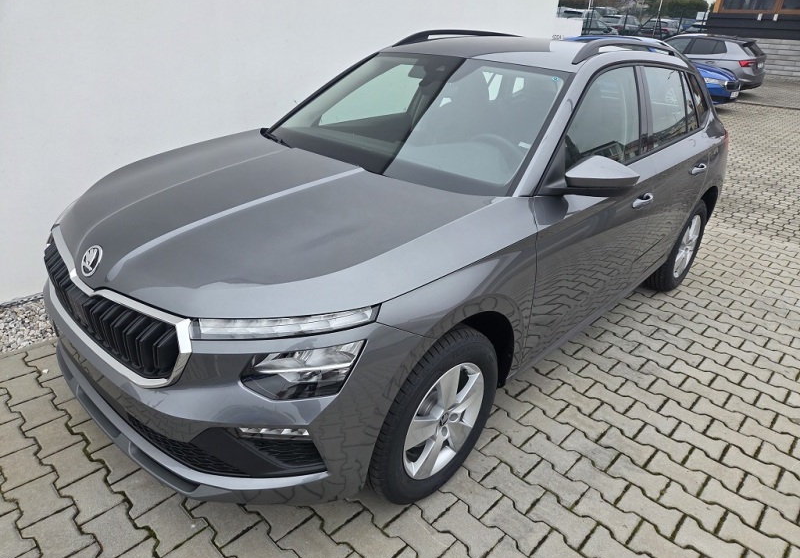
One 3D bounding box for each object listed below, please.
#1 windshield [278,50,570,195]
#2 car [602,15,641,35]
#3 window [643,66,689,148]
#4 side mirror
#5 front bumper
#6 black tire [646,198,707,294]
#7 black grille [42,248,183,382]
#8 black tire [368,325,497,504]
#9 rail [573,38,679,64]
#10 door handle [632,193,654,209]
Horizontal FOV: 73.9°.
[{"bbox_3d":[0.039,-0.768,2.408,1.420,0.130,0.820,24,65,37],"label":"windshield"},{"bbox_3d":[13.322,-14.953,32.000,1.790,1.500,4.250,24,32,37],"label":"car"},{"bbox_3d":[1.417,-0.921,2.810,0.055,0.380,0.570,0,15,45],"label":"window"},{"bbox_3d":[0.745,-0.392,1.994,0.235,0.155,0.190,24,32,37],"label":"side mirror"},{"bbox_3d":[-0.790,0.206,1.942,1.760,0.560,0.640,24,32,37],"label":"front bumper"},{"bbox_3d":[1.906,-0.245,3.695,0.210,0.650,0.650,24,32,37],"label":"black tire"},{"bbox_3d":[-0.945,0.070,1.688,0.910,0.210,0.120,24,32,37],"label":"black grille"},{"bbox_3d":[0.097,0.458,1.881,0.210,0.650,0.650,24,32,37],"label":"black tire"},{"bbox_3d":[1.256,-1.159,2.747,0.075,0.115,1.500,24,32,37],"label":"rail"},{"bbox_3d":[1.144,-0.377,2.501,0.050,0.050,0.205,24,32,37],"label":"door handle"}]

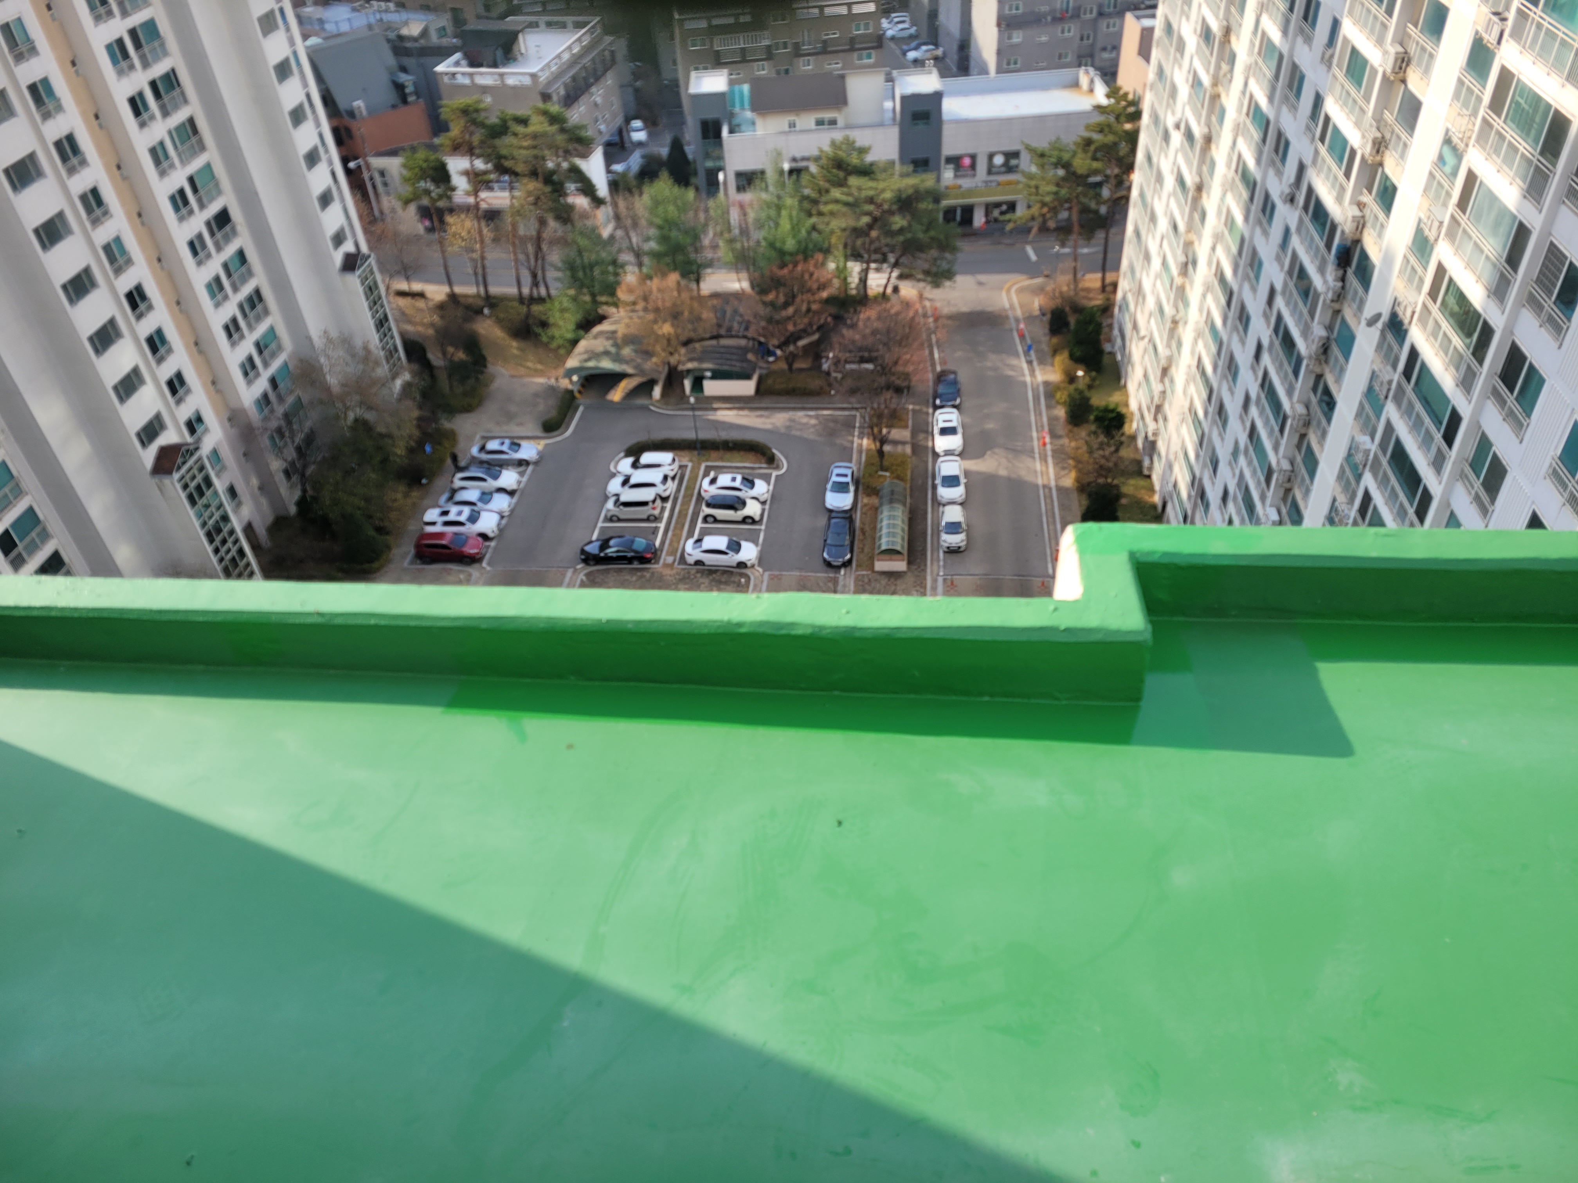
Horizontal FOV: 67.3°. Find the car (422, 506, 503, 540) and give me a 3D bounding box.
[{"bbox_3d":[-21.751,-4.652,78.640,4.980,1.770,1.950,1,41,7],"label":"car"}]

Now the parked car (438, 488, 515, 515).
[{"bbox_3d":[-21.159,-6.114,79.971,4.700,1.460,1.830,1,41,6],"label":"parked car"}]

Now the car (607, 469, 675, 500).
[{"bbox_3d":[-10.188,-7.403,80.818,4.420,1.600,1.820,1,41,7],"label":"car"}]

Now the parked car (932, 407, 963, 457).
[{"bbox_3d":[11.286,-11.363,83.400,1.870,1.470,4.900,1,41,7],"label":"parked car"}]

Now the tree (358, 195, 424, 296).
[{"bbox_3d":[-34.467,-30.078,103.745,5.300,8.800,5.300,1,41,7],"label":"tree"}]

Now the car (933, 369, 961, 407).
[{"bbox_3d":[11.669,-15.227,87.370,1.830,1.480,4.450,1,41,6],"label":"car"}]

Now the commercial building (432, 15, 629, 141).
[{"bbox_3d":[-24.954,-48.479,119.644,11.600,13.300,16.500,6,42,12],"label":"commercial building"}]

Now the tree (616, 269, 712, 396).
[{"bbox_3d":[-9.088,-18.964,87.825,7.000,9.700,7.000,1,41,7],"label":"tree"}]

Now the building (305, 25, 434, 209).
[{"bbox_3d":[-41.918,-47.405,120.186,8.700,13.000,13.000,-27,46,-24],"label":"building"}]

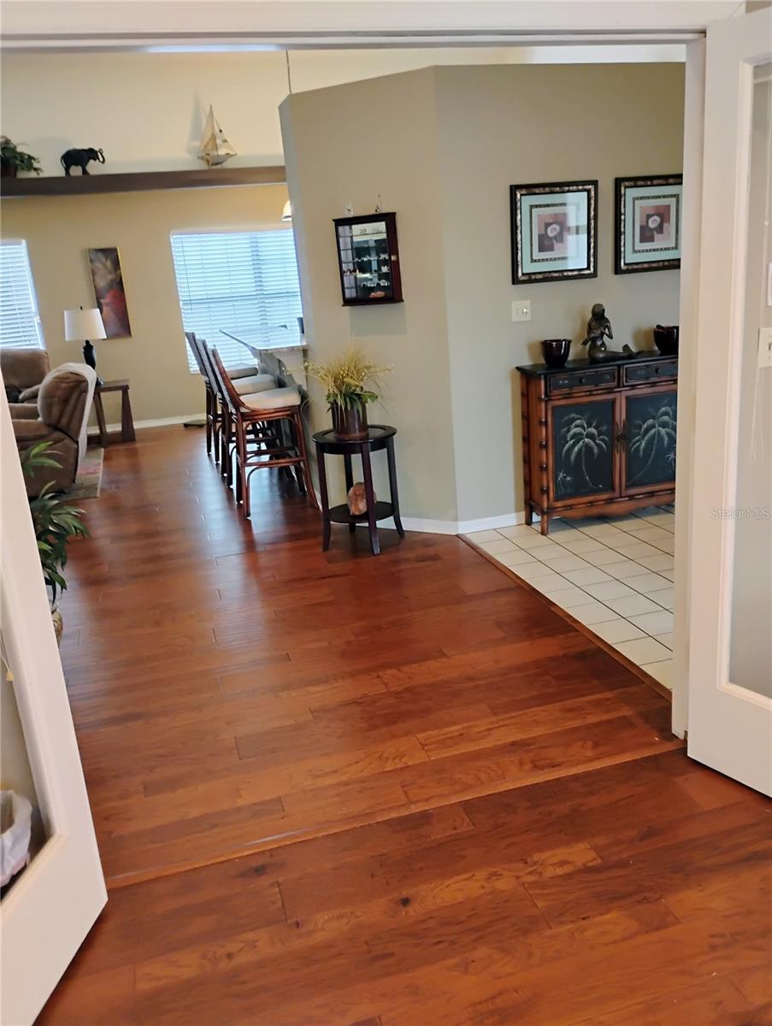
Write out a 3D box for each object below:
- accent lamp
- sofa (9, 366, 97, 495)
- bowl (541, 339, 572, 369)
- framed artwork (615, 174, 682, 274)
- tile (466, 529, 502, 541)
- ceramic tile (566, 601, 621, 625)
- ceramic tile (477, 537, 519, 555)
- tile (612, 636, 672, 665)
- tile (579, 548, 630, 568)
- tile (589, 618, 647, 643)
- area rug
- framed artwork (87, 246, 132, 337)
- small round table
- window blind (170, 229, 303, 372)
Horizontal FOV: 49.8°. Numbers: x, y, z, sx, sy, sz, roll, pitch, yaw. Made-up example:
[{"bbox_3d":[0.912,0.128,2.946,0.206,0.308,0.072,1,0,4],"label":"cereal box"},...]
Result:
[{"bbox_3d":[-3.137,-1.750,8.762,0.410,0.835,0.410,-8,16,-14],"label":"accent lamp"},{"bbox_3d":[-2.881,-0.726,6.881,0.980,1.000,0.970,-9,17,-14],"label":"sofa"},{"bbox_3d":[0.933,-0.877,4.542,0.168,0.140,0.168,-4,16,1],"label":"bowl"},{"bbox_3d":[1.541,-1.652,4.745,0.513,0.512,0.030,-9,17,-14],"label":"framed artwork"},{"bbox_3d":[0.584,0.141,4.810,0.177,0.010,0.204,-8,16,-14],"label":"tile"},{"bbox_3d":[0.912,0.445,3.653,0.177,0.010,0.203,-8,16,-14],"label":"ceramic tile"},{"bbox_3d":[0.626,0.188,4.587,0.193,0.010,0.202,-9,17,-13],"label":"ceramic tile"},{"bbox_3d":[1.022,0.546,3.268,0.177,0.010,0.200,-8,16,-14],"label":"tile"},{"bbox_3d":[1.125,0.230,4.300,0.201,0.010,0.202,-9,17,-13],"label":"tile"},{"bbox_3d":[0.980,0.508,3.533,0.197,0.010,0.205,-9,17,-14],"label":"tile"},{"bbox_3d":[-3.449,-0.265,7.215,1.900,0.012,2.250,-9,17,-14],"label":"area rug"},{"bbox_3d":[-3.070,-2.434,9.251,0.315,0.970,0.035,-8,16,-14],"label":"framed artwork"},{"bbox_3d":[-0.153,-0.136,4.739,0.480,0.650,0.480,-4,16,1],"label":"small round table"},{"bbox_3d":[-1.485,-2.494,9.707,1.780,1.540,0.060,-8,16,-14],"label":"window blind"}]

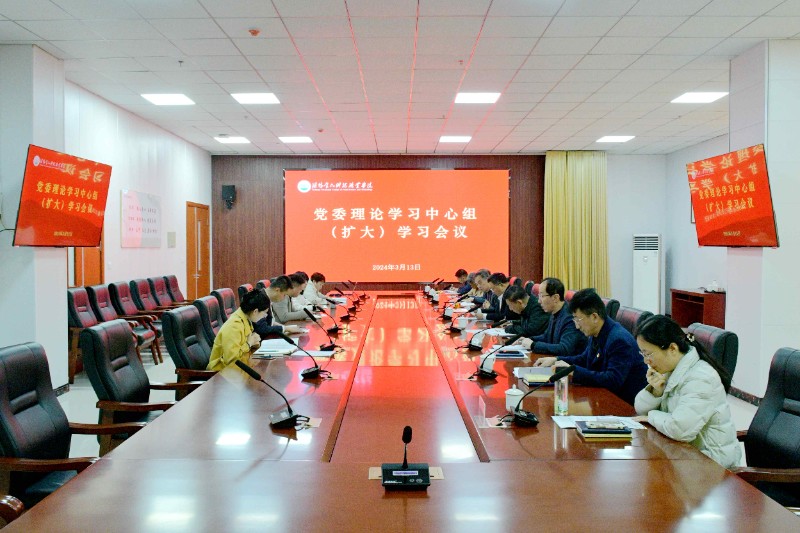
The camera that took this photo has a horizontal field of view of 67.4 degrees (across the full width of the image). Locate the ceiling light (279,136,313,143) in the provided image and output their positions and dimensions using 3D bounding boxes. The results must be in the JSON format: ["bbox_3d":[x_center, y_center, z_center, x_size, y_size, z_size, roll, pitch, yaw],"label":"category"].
[{"bbox_3d":[-1.962,-2.387,11.323,0.590,0.050,0.580,0,2,0],"label":"ceiling light"}]

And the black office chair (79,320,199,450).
[{"bbox_3d":[-1.604,0.923,3.910,0.700,1.080,0.610,0,2,0],"label":"black office chair"}]

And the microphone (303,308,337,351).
[{"bbox_3d":[-0.623,0.485,4.678,0.250,0.315,0.140,0,2,-9],"label":"microphone"}]

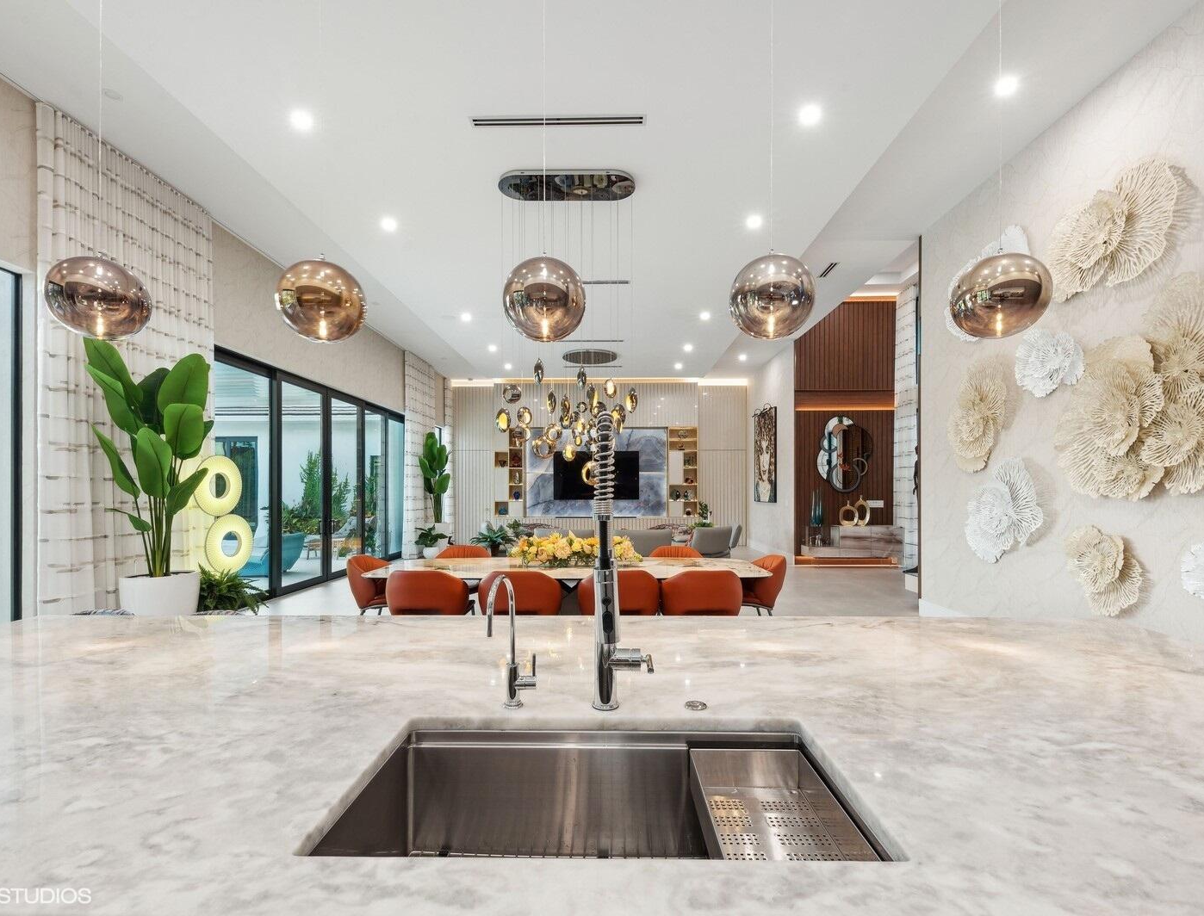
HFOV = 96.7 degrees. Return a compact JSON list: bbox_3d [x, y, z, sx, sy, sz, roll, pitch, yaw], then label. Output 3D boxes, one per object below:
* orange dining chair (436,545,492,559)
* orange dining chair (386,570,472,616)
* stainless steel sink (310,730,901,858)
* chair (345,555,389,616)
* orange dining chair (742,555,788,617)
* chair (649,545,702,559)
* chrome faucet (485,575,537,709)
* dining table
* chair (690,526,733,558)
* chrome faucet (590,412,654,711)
[{"bbox_3d":[-1.375,1.278,5.090,0.580,0.840,0.580,0,-2,1],"label":"orange dining chair"},{"bbox_3d":[-1.180,1.202,3.870,0.580,0.840,0.580,0,-2,1],"label":"orange dining chair"},{"bbox_3d":[0.002,0.686,0.895,0.800,0.260,0.440,0,-2,1],"label":"stainless steel sink"},{"bbox_3d":[-1.850,1.238,4.460,0.580,0.840,0.580,0,-2,1],"label":"chair"},{"bbox_3d":[1.275,1.243,4.530,0.580,0.840,0.580,0,-2,1],"label":"orange dining chair"},{"bbox_3d":[0.740,1.278,5.090,0.580,0.840,0.580,0,-2,1],"label":"chair"},{"bbox_3d":[-0.191,0.392,1.116,0.075,0.296,0.155,0,-2,10],"label":"chrome faucet"},{"bbox_3d":[-0.285,1.285,4.480,3.080,0.750,1.150,0,-2,1],"label":"dining table"},{"bbox_3d":[1.810,1.535,8.900,0.660,0.800,0.680,0,-2,1],"label":"chair"},{"bbox_3d":[0.046,0.222,1.080,0.135,0.630,0.250,0,-2,1],"label":"chrome faucet"}]

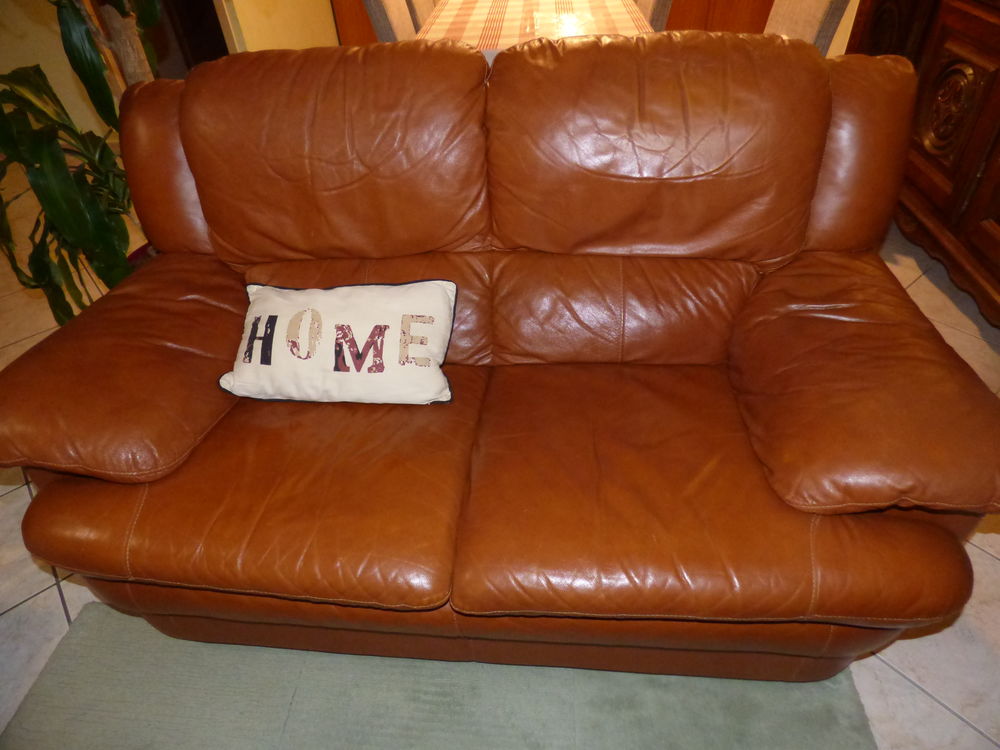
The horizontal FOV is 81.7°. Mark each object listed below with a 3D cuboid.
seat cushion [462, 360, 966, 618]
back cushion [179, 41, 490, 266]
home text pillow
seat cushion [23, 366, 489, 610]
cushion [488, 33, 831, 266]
[{"bbox_3d":[0.343,0.180,1.087,0.785,0.163,0.541,2,41,5],"label":"seat cushion"},{"bbox_3d":[-0.318,-0.438,1.180,0.592,0.408,0.214,2,24,5],"label":"back cushion"},{"bbox_3d":[-0.331,-0.072,1.196,0.469,0.122,0.255,1,84,4],"label":"home text pillow"},{"bbox_3d":[-0.435,0.161,1.151,0.785,0.163,0.541,2,41,5],"label":"seat cushion"},{"bbox_3d":[0.284,-0.428,1.130,0.602,0.408,0.214,2,24,5],"label":"cushion"}]

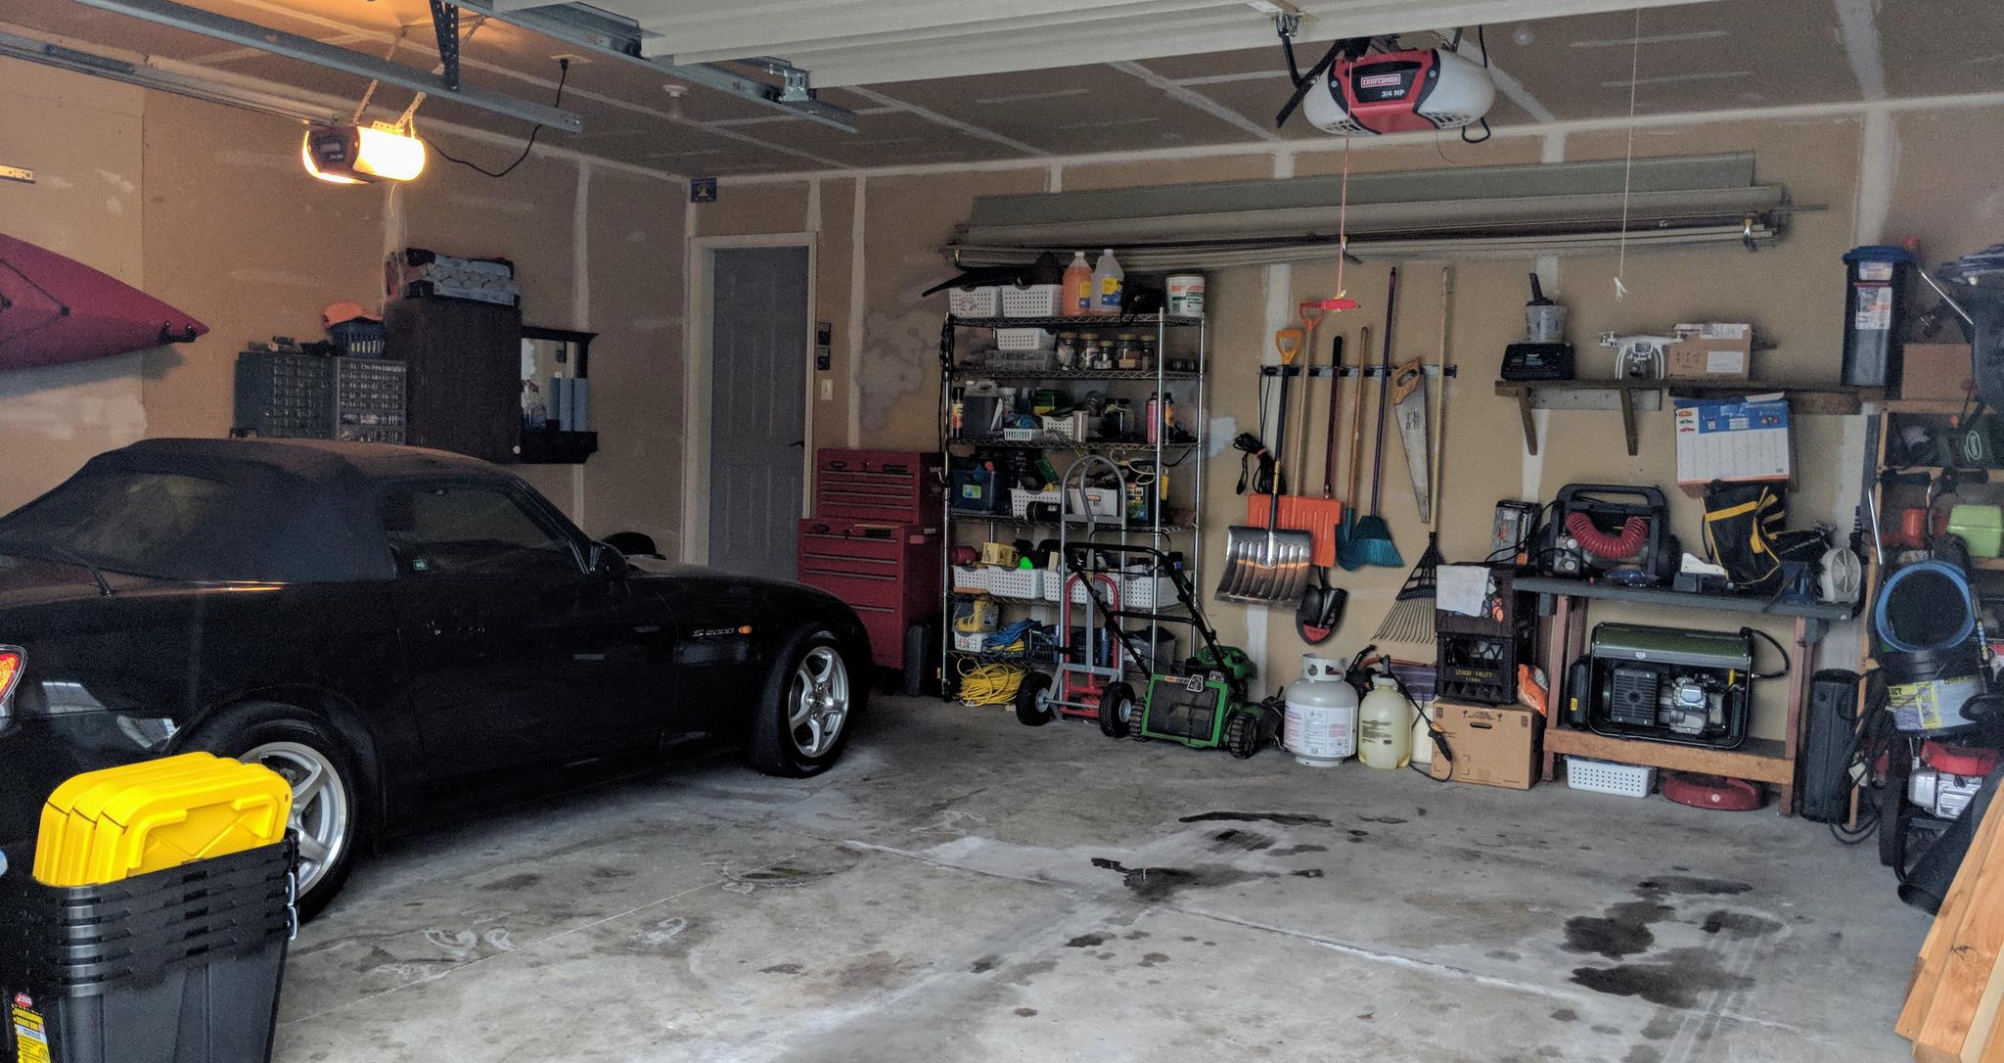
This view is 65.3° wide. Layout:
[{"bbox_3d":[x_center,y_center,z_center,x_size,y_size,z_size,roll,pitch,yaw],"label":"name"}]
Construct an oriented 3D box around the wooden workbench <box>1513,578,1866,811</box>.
[{"bbox_3d":[2.820,0.658,6.526,1.250,0.840,0.520,4,4,31],"label":"wooden workbench"}]

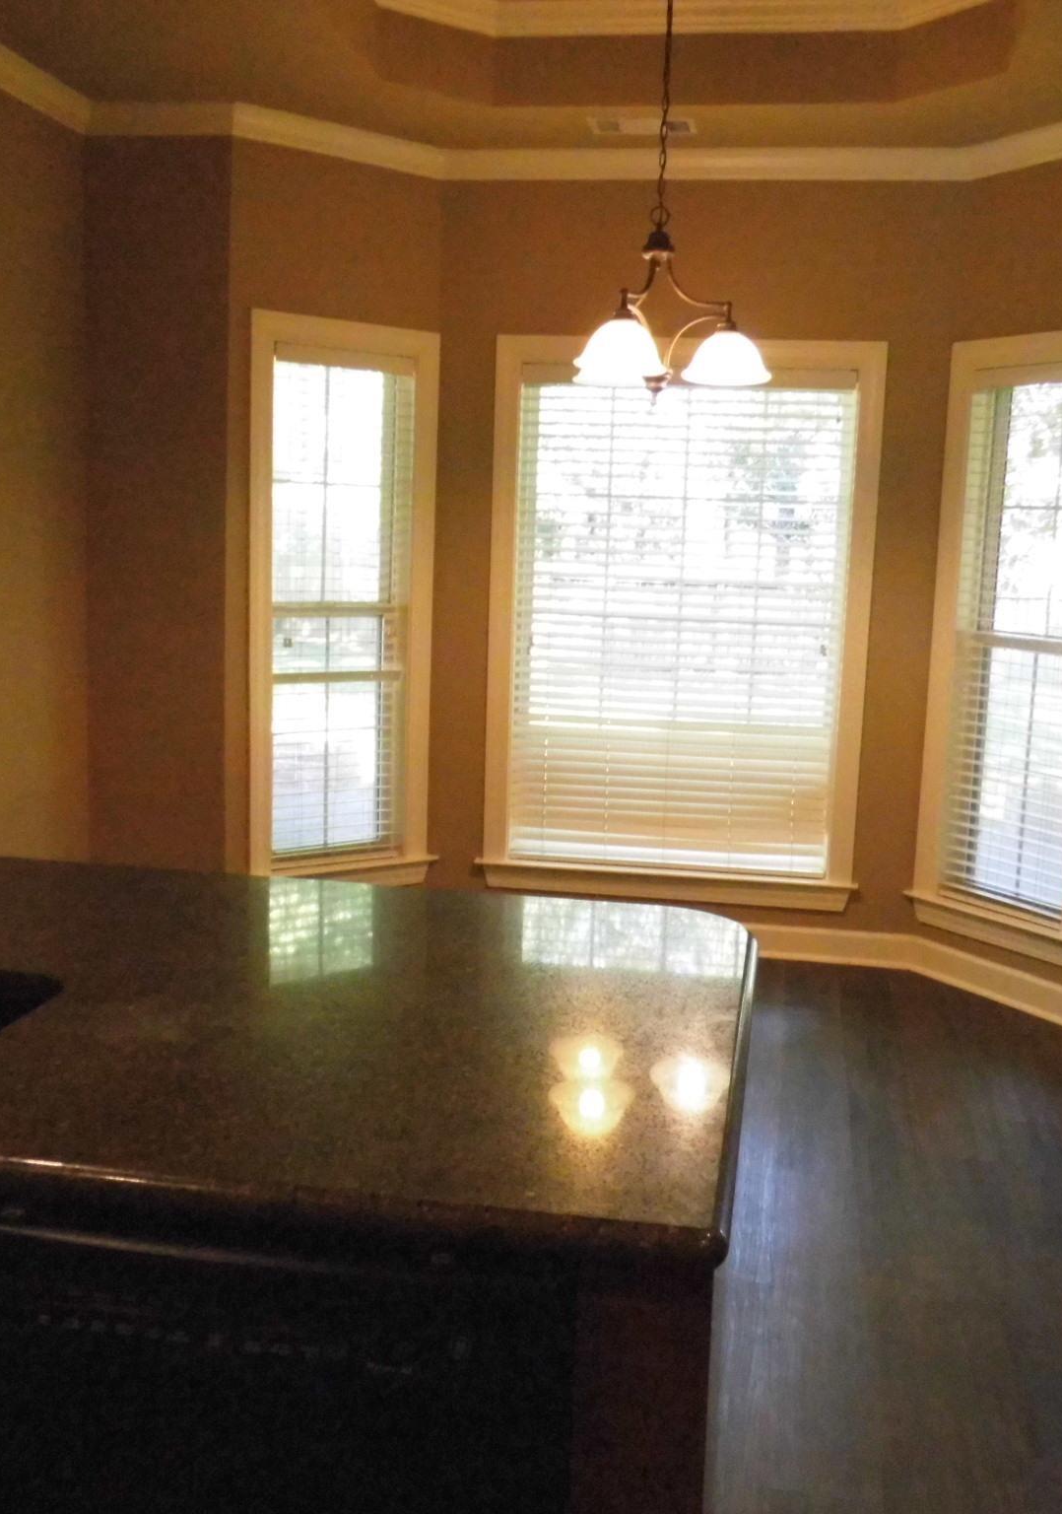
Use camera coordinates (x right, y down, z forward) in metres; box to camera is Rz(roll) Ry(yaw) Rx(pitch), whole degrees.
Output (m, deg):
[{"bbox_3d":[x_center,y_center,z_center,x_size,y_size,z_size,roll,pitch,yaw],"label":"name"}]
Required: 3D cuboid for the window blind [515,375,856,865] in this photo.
[{"bbox_3d":[0.506,-0.461,5.086,1.141,1.742,0.060,3,9,9],"label":"window blind"}]

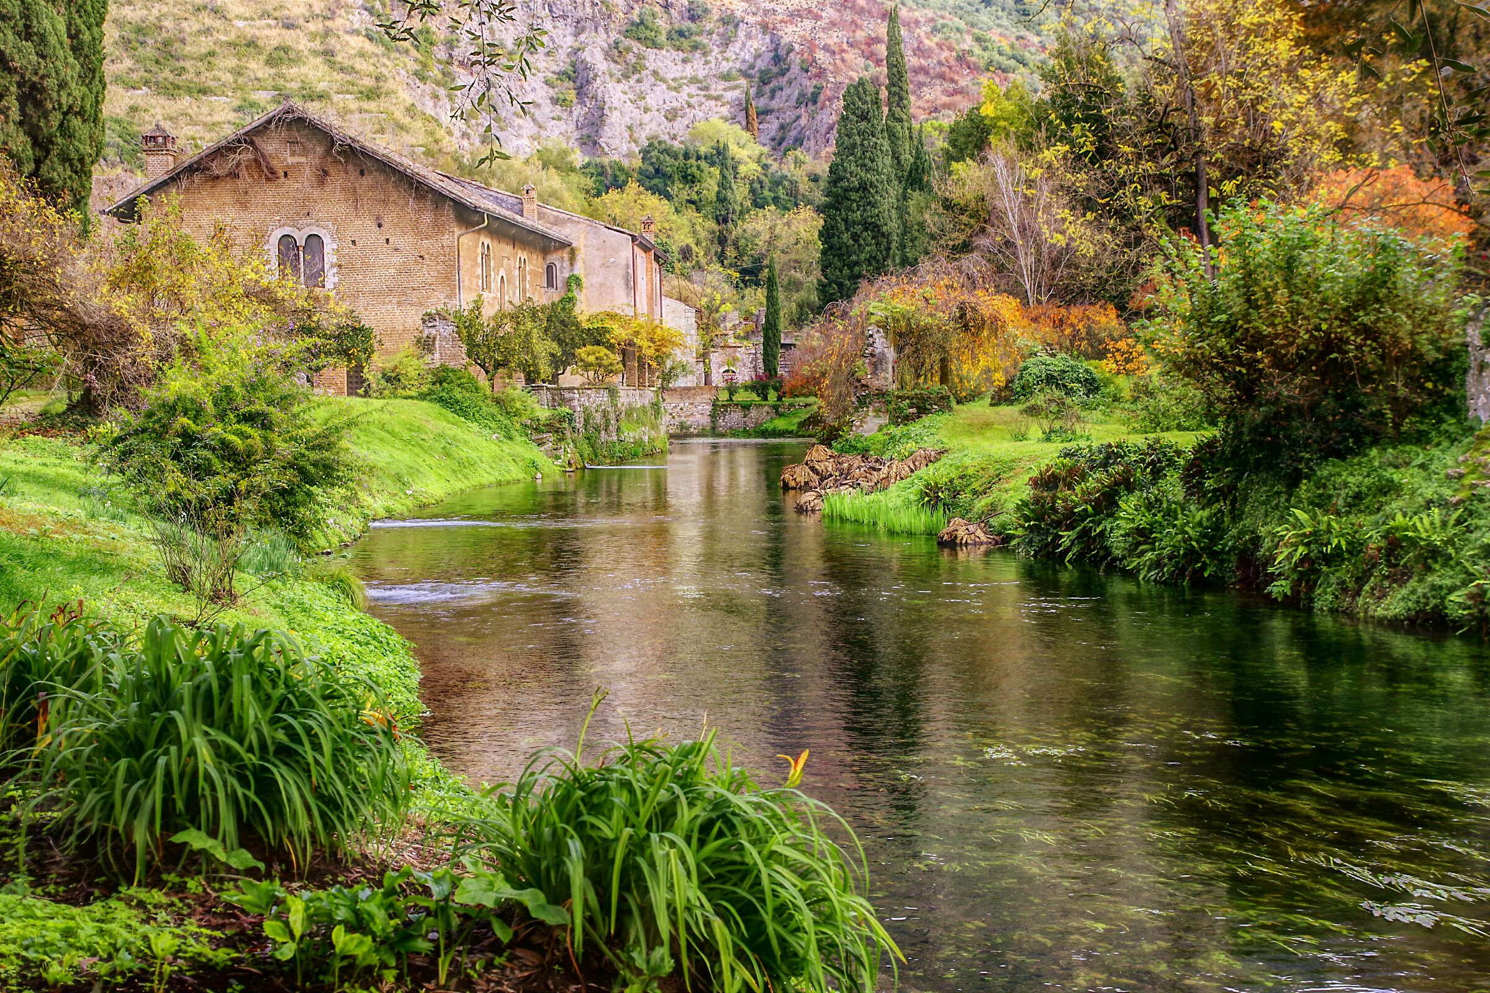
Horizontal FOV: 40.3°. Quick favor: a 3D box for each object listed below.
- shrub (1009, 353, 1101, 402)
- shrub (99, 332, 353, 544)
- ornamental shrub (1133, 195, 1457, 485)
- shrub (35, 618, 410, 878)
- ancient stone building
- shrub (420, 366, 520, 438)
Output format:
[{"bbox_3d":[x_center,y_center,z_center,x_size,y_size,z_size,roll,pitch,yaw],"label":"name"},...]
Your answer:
[{"bbox_3d":[6.731,-2.565,44.000,1.970,1.086,1.773,0,3,9],"label":"shrub"},{"bbox_3d":[-5.760,-0.614,22.500,2.828,2.364,2.546,-2,3,-14],"label":"shrub"},{"bbox_3d":[6.199,-1.744,22.500,3.603,3.023,3.063,0,3,15],"label":"ornamental shrub"},{"bbox_3d":[-1.736,0.785,6.700,1.246,0.785,1.121,-2,3,-15],"label":"shrub"},{"bbox_3d":[-12.030,-8.712,78.740,15.900,9.600,28.400,-1,3,4],"label":"ancient stone building"},{"bbox_3d":[-6.924,-2.372,51.000,2.518,1.816,2.266,-1,3,-8],"label":"shrub"}]

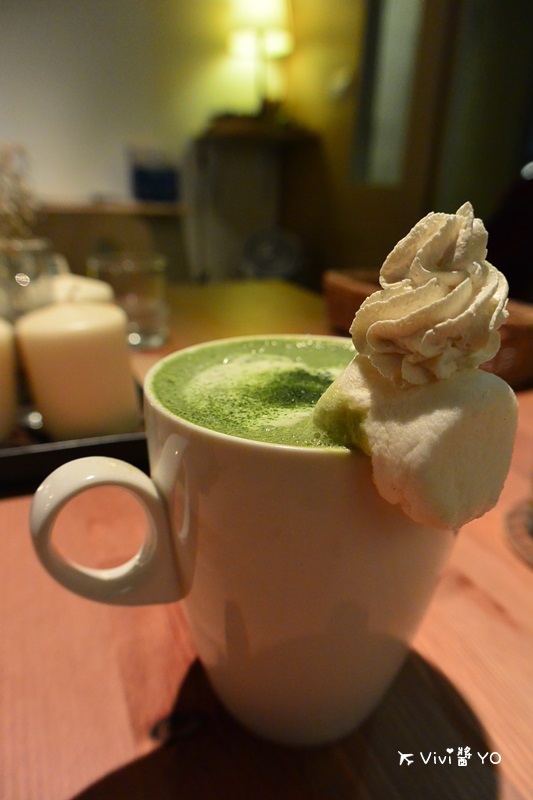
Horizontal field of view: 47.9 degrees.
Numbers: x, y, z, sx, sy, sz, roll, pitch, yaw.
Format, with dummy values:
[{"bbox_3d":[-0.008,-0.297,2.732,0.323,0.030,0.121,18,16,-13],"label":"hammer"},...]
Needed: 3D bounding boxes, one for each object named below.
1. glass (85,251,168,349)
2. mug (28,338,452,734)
[{"bbox_3d":[-0.137,-0.101,0.603,0.076,0.081,0.076,1,22,0],"label":"glass"},{"bbox_3d":[-0.004,0.050,0.189,0.126,0.115,0.093,-7,23,-19],"label":"mug"}]

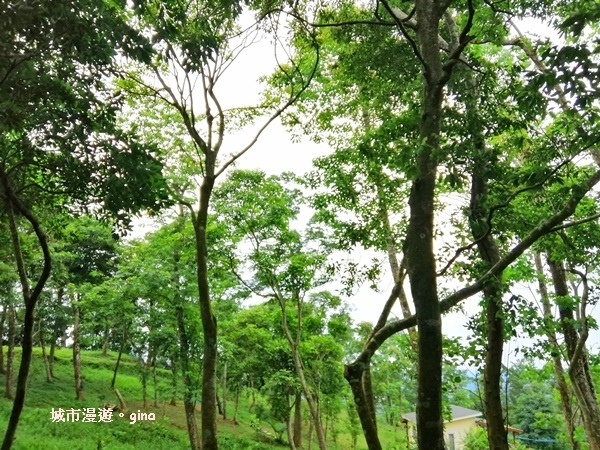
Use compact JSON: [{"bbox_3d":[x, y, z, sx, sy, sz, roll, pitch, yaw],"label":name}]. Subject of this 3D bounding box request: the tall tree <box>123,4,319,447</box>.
[{"bbox_3d":[-1.550,-0.420,8.000,3.800,8.500,3.500,0,-17,0],"label":"tall tree"}]

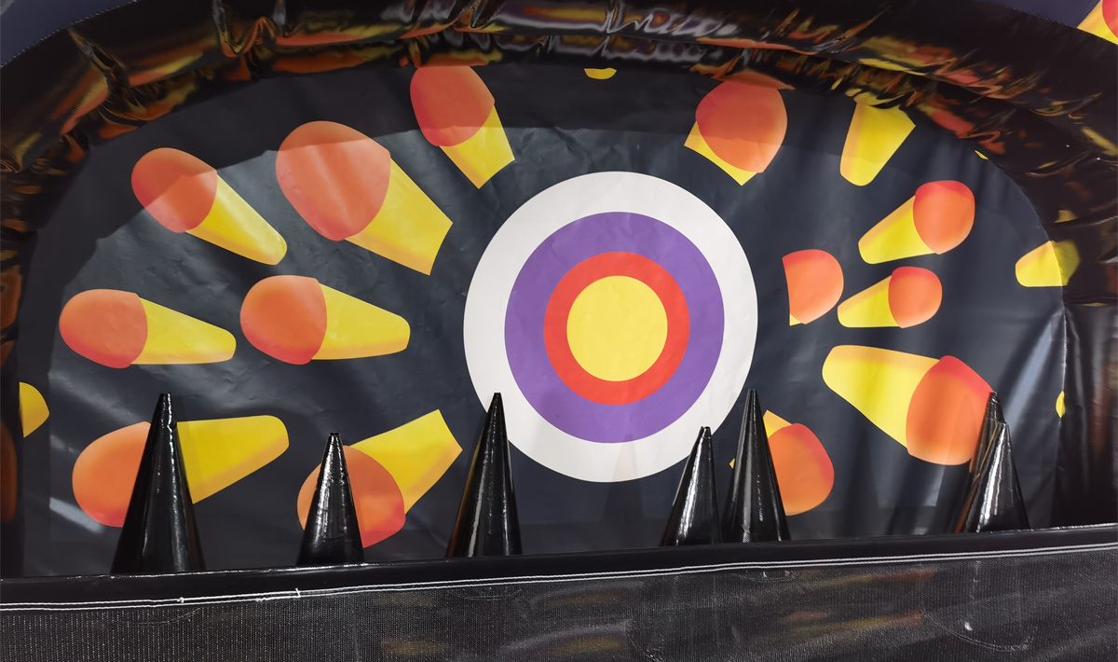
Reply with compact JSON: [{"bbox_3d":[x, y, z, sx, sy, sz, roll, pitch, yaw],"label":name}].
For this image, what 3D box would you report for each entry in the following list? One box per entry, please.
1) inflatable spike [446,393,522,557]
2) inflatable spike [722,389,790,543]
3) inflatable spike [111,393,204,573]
[{"bbox_3d":[-0.134,0.302,1.670,0.173,0.370,0.173,2,5,-14],"label":"inflatable spike"},{"bbox_3d":[0.413,0.308,1.827,0.173,0.370,0.173,-2,6,-14],"label":"inflatable spike"},{"bbox_3d":[-0.700,0.294,1.530,0.173,0.370,0.173,2,5,-14],"label":"inflatable spike"}]

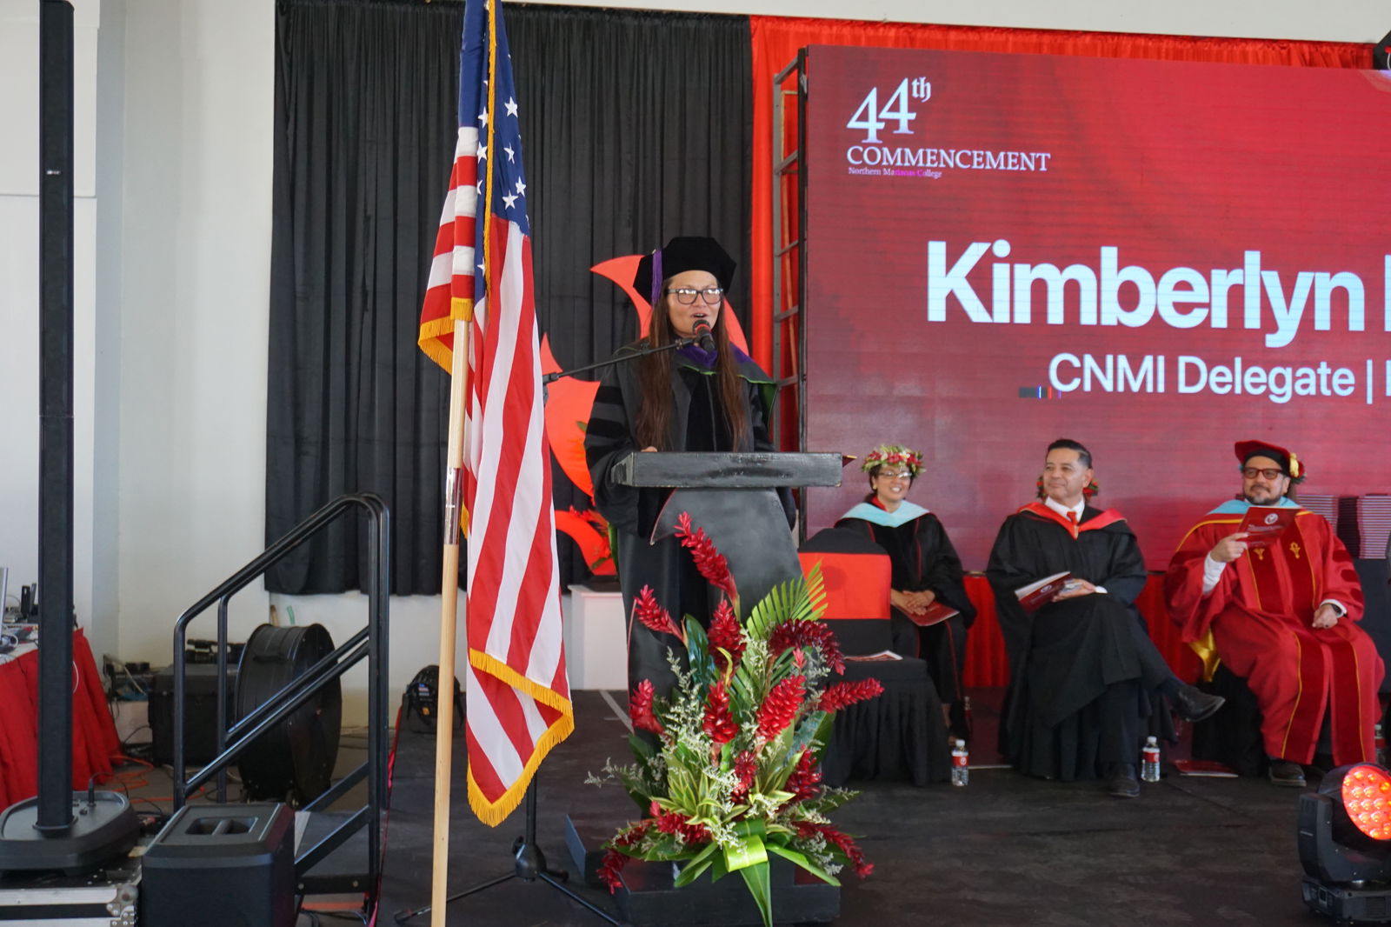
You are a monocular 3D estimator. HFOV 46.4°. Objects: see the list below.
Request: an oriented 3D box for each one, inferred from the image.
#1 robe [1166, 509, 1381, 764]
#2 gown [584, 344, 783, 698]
[{"bbox_3d":[2.145,0.636,6.170,0.700,0.930,0.640,0,-1,-2],"label":"robe"},{"bbox_3d":[-0.012,0.265,4.610,0.600,1.210,0.460,1,-1,-11],"label":"gown"}]

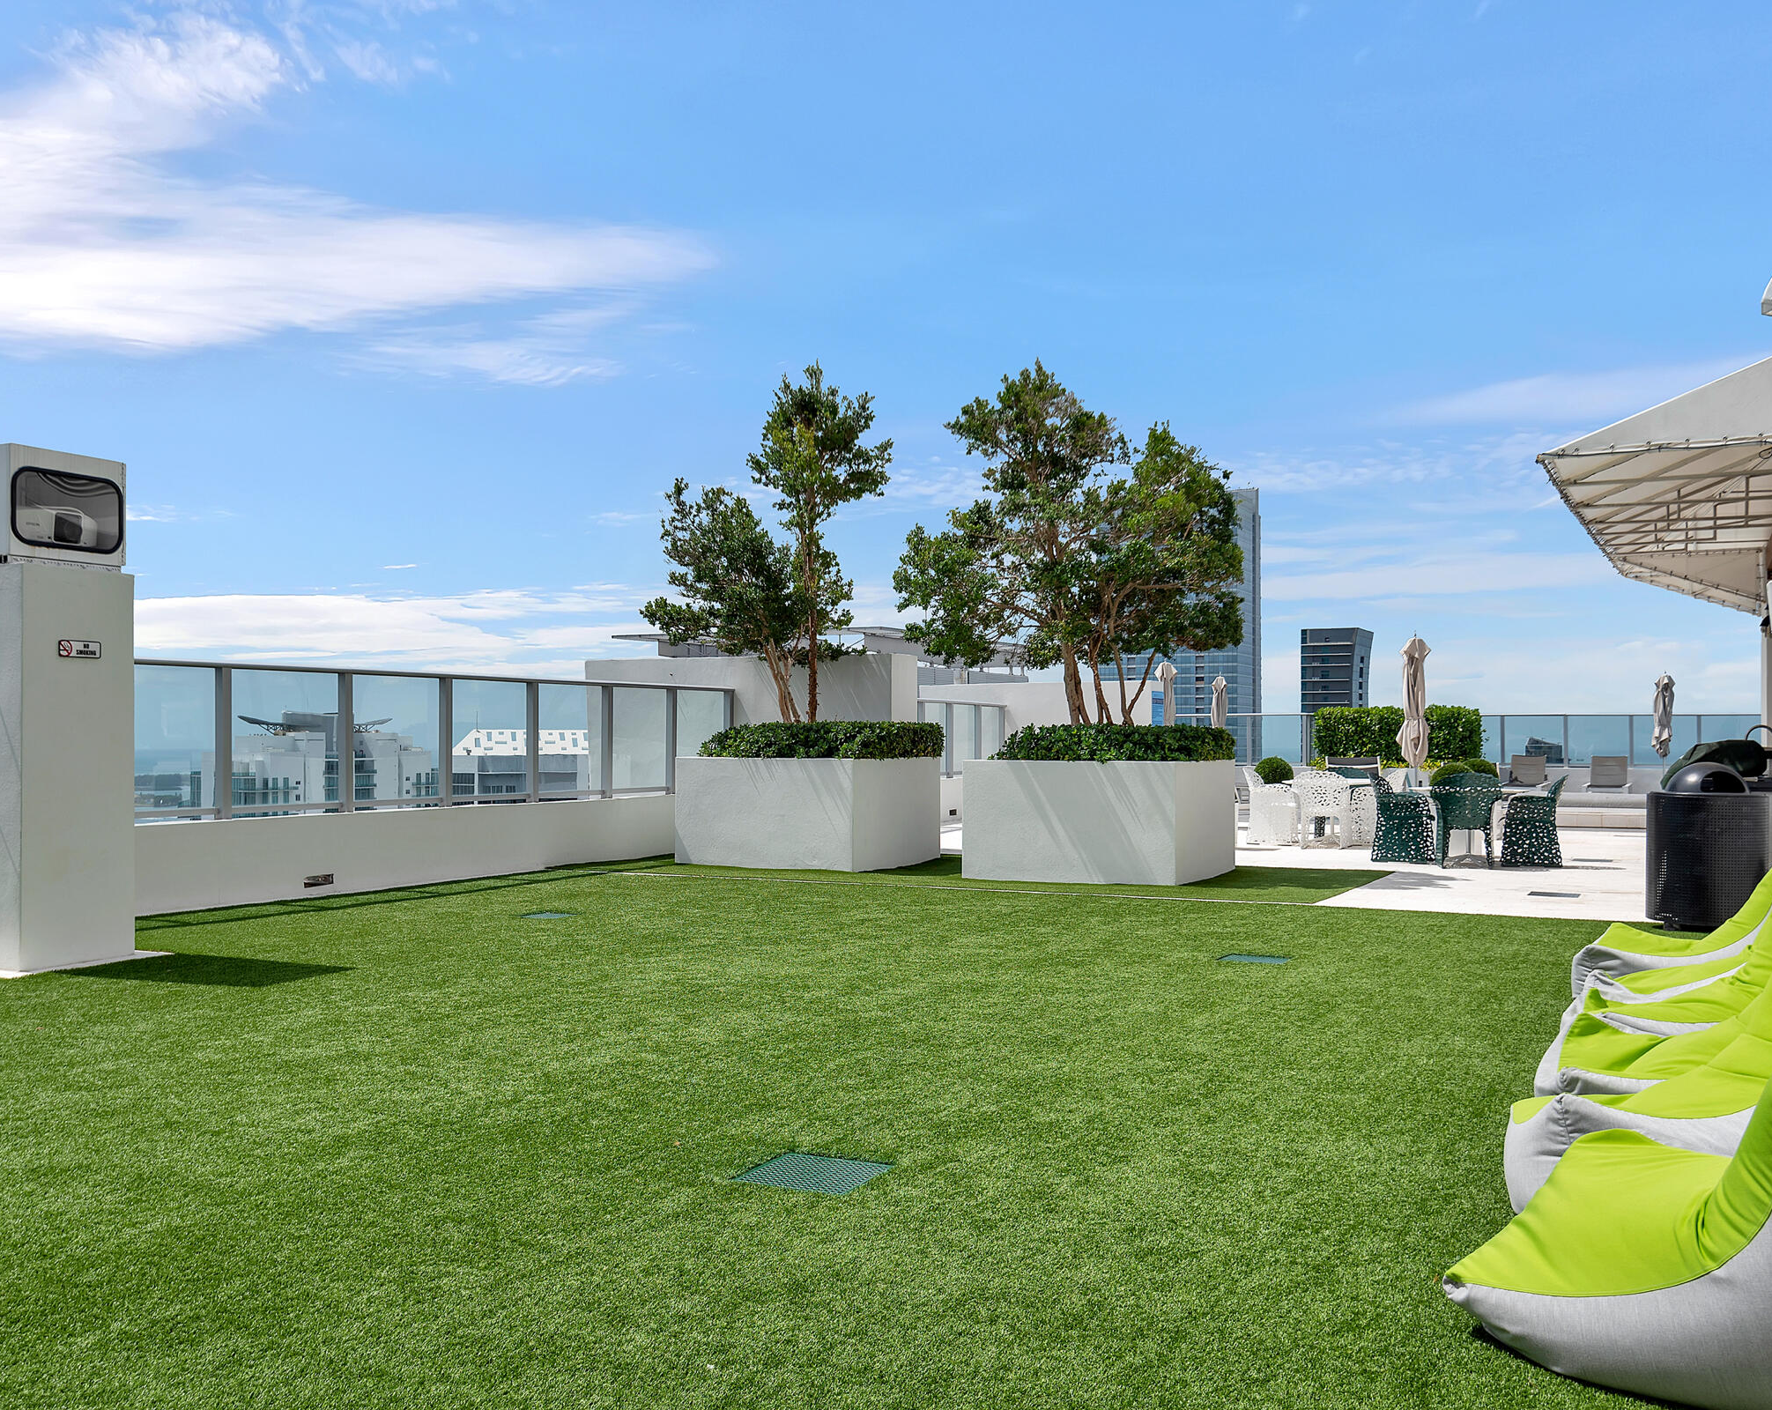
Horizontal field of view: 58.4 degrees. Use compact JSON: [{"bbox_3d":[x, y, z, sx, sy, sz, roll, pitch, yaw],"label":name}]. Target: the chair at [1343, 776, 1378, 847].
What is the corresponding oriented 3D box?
[{"bbox_3d":[5.354,1.121,17.236,0.584,0.816,0.604,-1,-1,27],"label":"chair"}]

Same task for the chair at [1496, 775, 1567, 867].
[{"bbox_3d":[6.000,1.064,14.641,0.584,0.816,0.604,-1,-1,23],"label":"chair"}]

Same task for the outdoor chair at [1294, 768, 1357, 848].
[{"bbox_3d":[4.620,1.079,16.650,0.620,0.820,0.570,0,-1,23],"label":"outdoor chair"}]

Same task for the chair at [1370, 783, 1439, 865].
[{"bbox_3d":[4.955,1.074,15.110,0.584,0.816,0.604,-1,-1,29],"label":"chair"}]

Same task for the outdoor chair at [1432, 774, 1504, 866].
[{"bbox_3d":[5.160,1.030,14.080,0.620,0.820,0.570,0,-1,15],"label":"outdoor chair"}]

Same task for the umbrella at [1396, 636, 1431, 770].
[{"bbox_3d":[6.109,0.343,18.300,0.400,2.360,0.400,0,-1,26],"label":"umbrella"}]

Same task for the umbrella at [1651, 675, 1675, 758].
[{"bbox_3d":[14.575,0.615,29.707,0.483,2.377,0.483,-1,-1,26],"label":"umbrella"}]

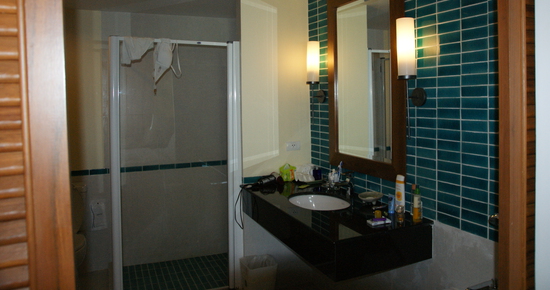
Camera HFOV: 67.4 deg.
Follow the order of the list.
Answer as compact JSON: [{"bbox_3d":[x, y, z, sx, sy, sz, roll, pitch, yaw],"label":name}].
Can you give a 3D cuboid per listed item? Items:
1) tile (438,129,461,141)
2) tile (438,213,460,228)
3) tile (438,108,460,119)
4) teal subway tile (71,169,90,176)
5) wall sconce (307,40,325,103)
[{"bbox_3d":[0.872,-0.047,2.062,0.010,0.050,0.147,-4,5,-23],"label":"tile"},{"bbox_3d":[0.841,0.363,2.003,0.010,0.049,0.148,-3,5,-22],"label":"tile"},{"bbox_3d":[0.831,-0.149,1.969,0.010,0.049,0.148,-3,5,-22],"label":"tile"},{"bbox_3d":[-1.674,0.246,3.545,0.146,0.049,0.010,-5,6,-22],"label":"teal subway tile"},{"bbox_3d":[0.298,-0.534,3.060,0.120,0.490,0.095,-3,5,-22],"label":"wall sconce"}]

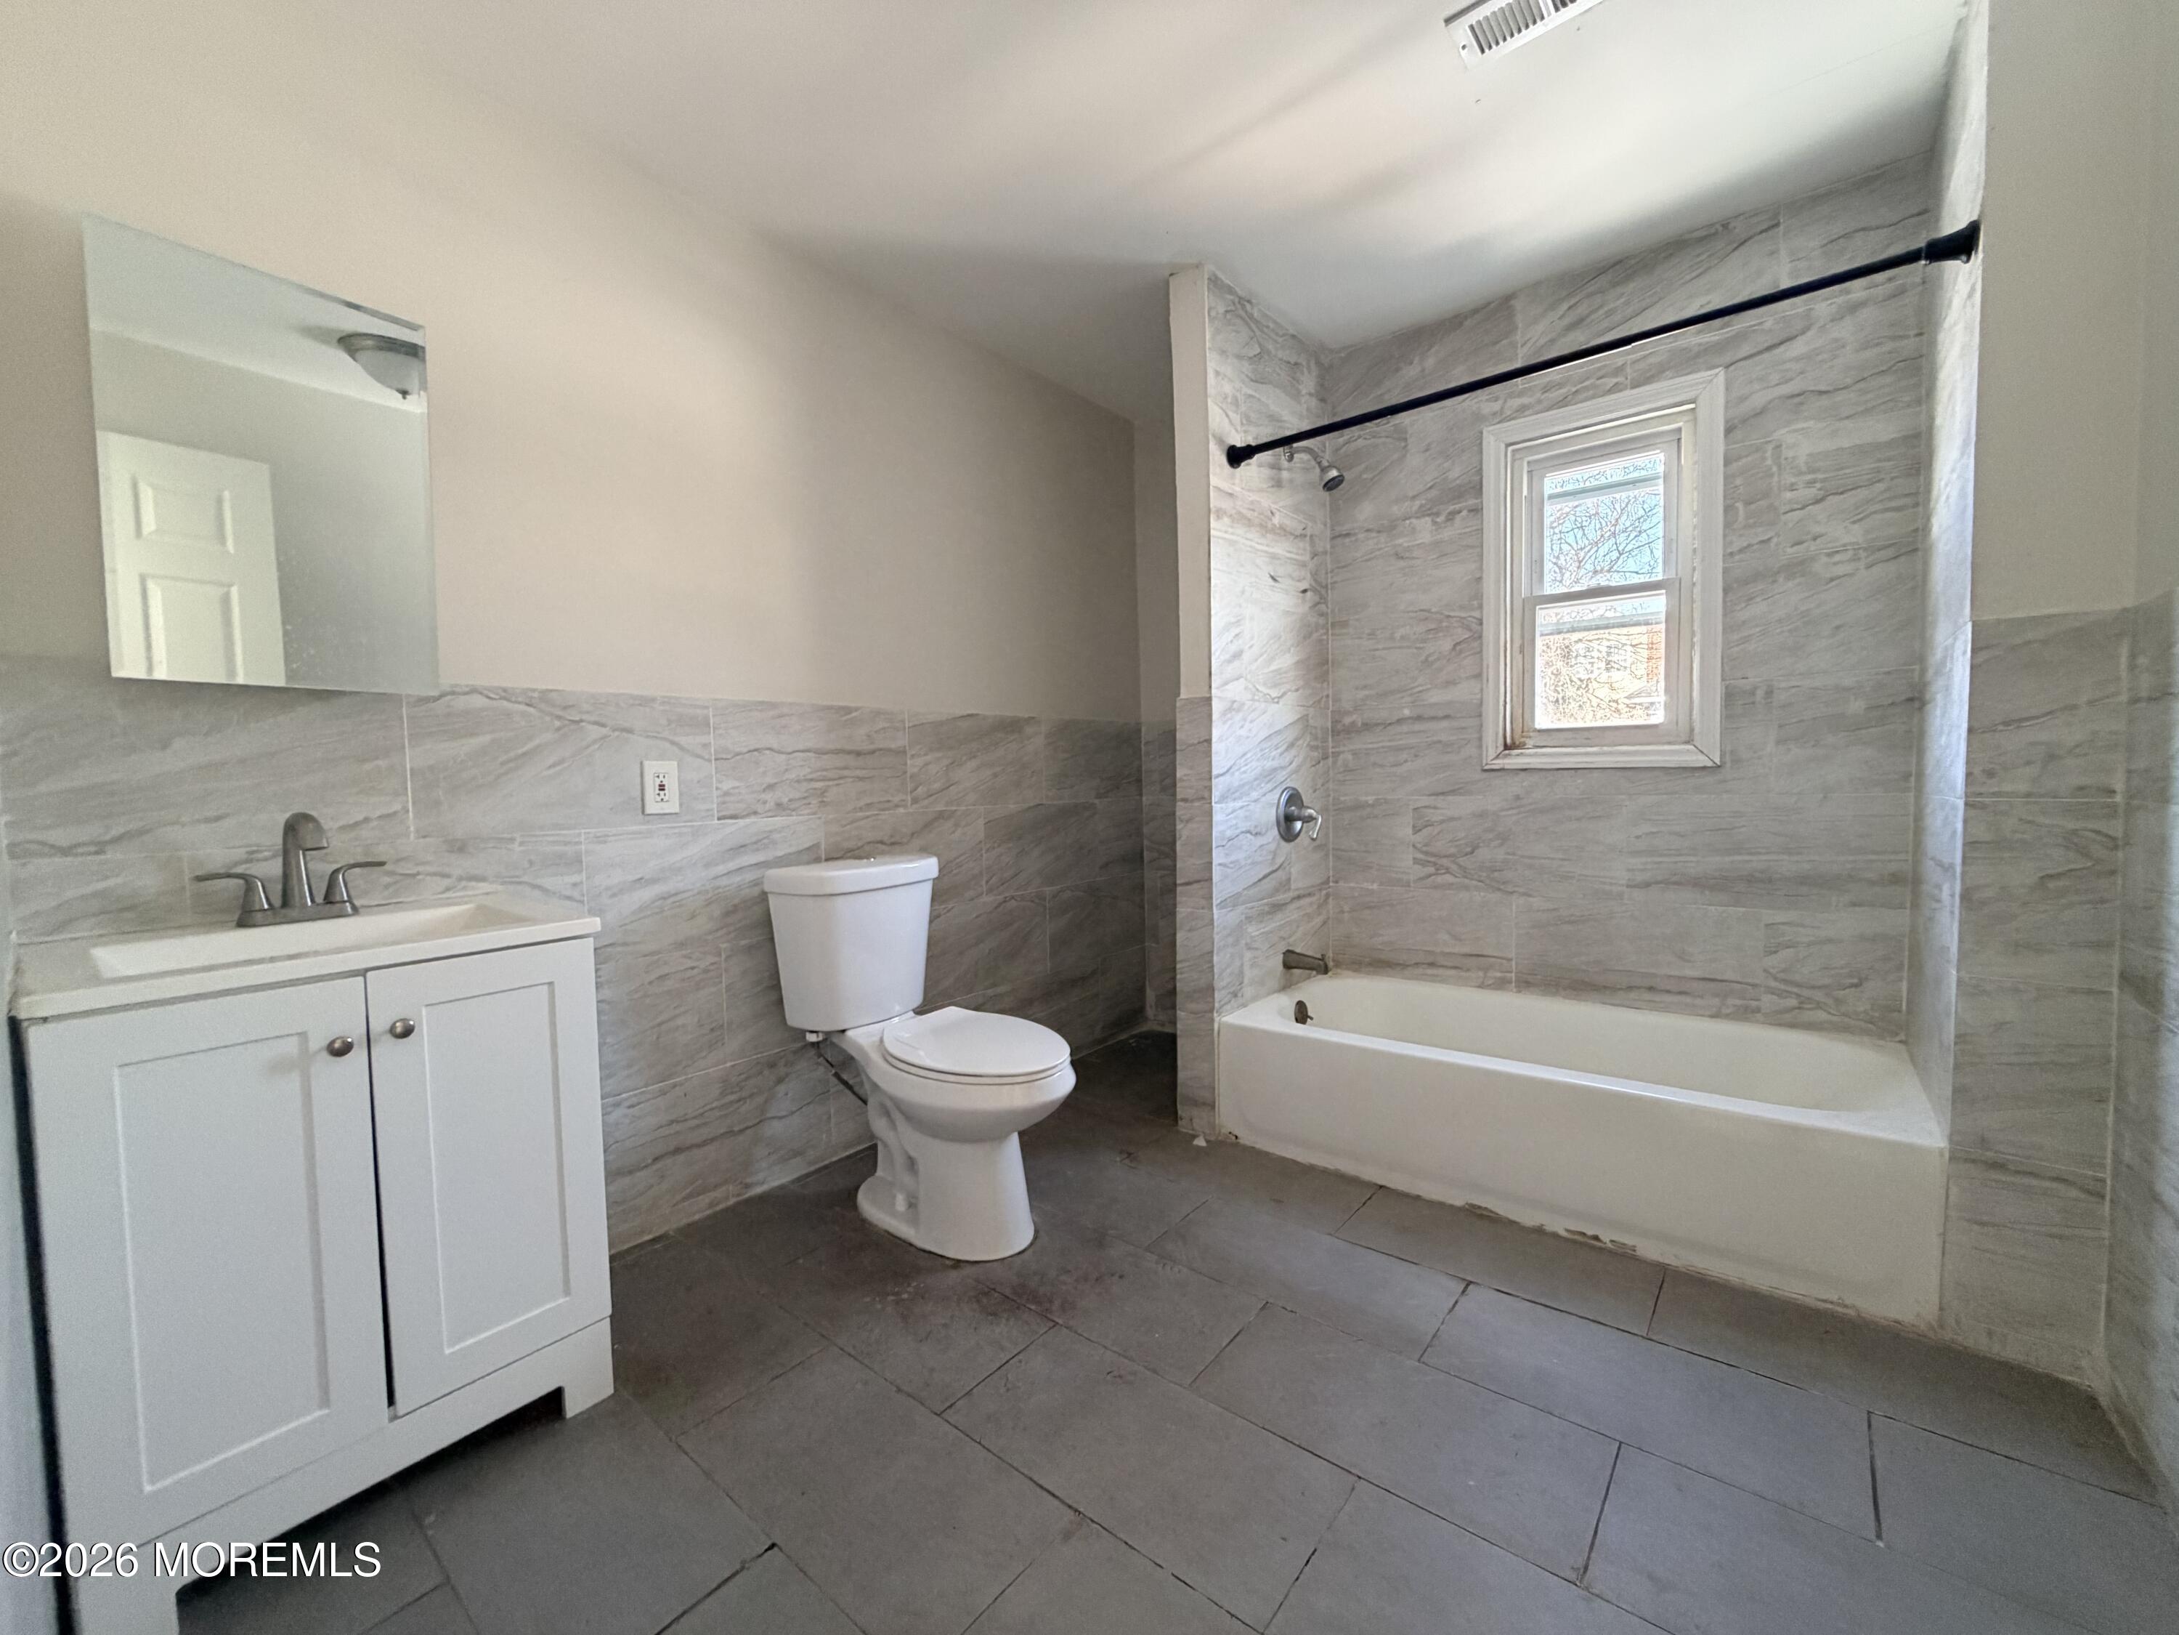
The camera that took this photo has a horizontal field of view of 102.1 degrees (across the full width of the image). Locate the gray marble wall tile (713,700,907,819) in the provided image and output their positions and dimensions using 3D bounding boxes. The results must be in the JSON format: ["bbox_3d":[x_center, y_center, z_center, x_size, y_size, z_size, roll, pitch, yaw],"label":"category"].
[{"bbox_3d":[-0.735,-0.151,2.401,0.012,0.297,0.601,1,4,39],"label":"gray marble wall tile"}]

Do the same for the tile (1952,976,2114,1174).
[{"bbox_3d":[1.605,0.435,1.504,0.187,0.310,0.012,1,4,39],"label":"tile"}]

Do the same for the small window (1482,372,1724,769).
[{"bbox_3d":[1.469,-0.665,2.558,0.605,1.047,0.080,1,4,39],"label":"small window"}]

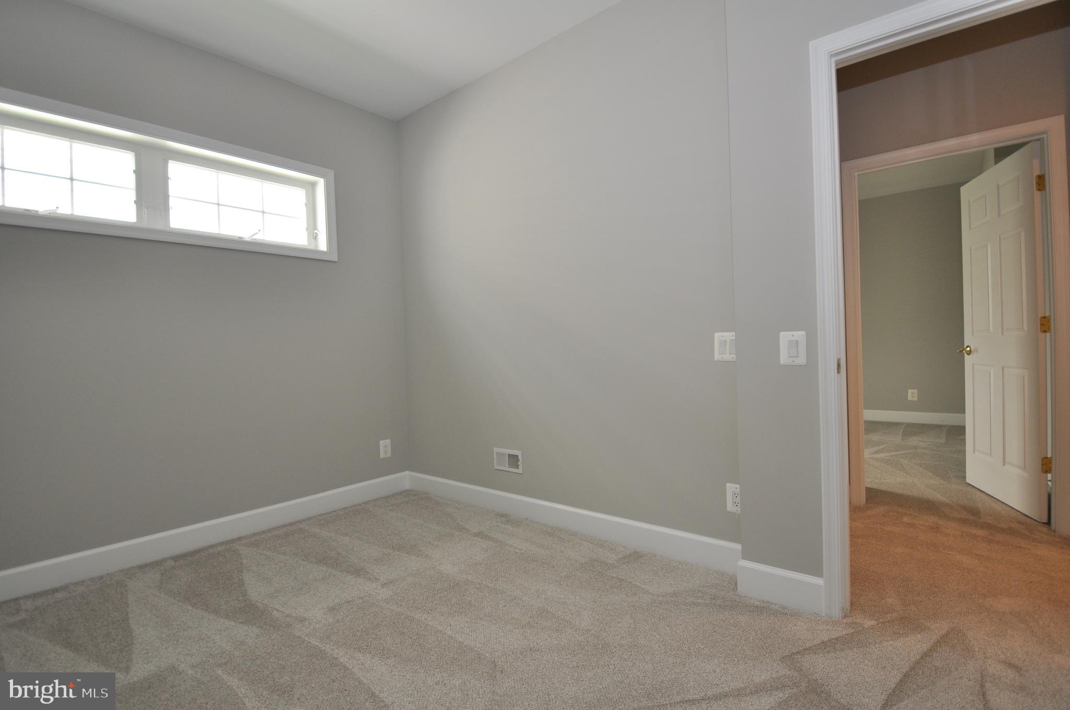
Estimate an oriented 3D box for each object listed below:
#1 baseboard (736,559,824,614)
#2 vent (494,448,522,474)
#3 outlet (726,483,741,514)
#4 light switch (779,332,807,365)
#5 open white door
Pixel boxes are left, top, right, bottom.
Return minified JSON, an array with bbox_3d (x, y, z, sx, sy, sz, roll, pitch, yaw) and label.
[{"bbox_3d":[0.952,0.902,1.854,0.300,0.135,0.016,-1,1,38],"label":"baseboard"},{"bbox_3d":[-0.163,0.655,2.939,0.226,0.135,0.012,-1,1,38],"label":"vent"},{"bbox_3d":[0.893,0.642,2.106,0.080,0.124,0.010,-1,1,38],"label":"outlet"},{"bbox_3d":[0.979,-0.024,1.801,0.086,0.124,0.011,-1,1,38],"label":"light switch"},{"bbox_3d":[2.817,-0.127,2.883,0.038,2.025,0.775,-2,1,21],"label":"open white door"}]

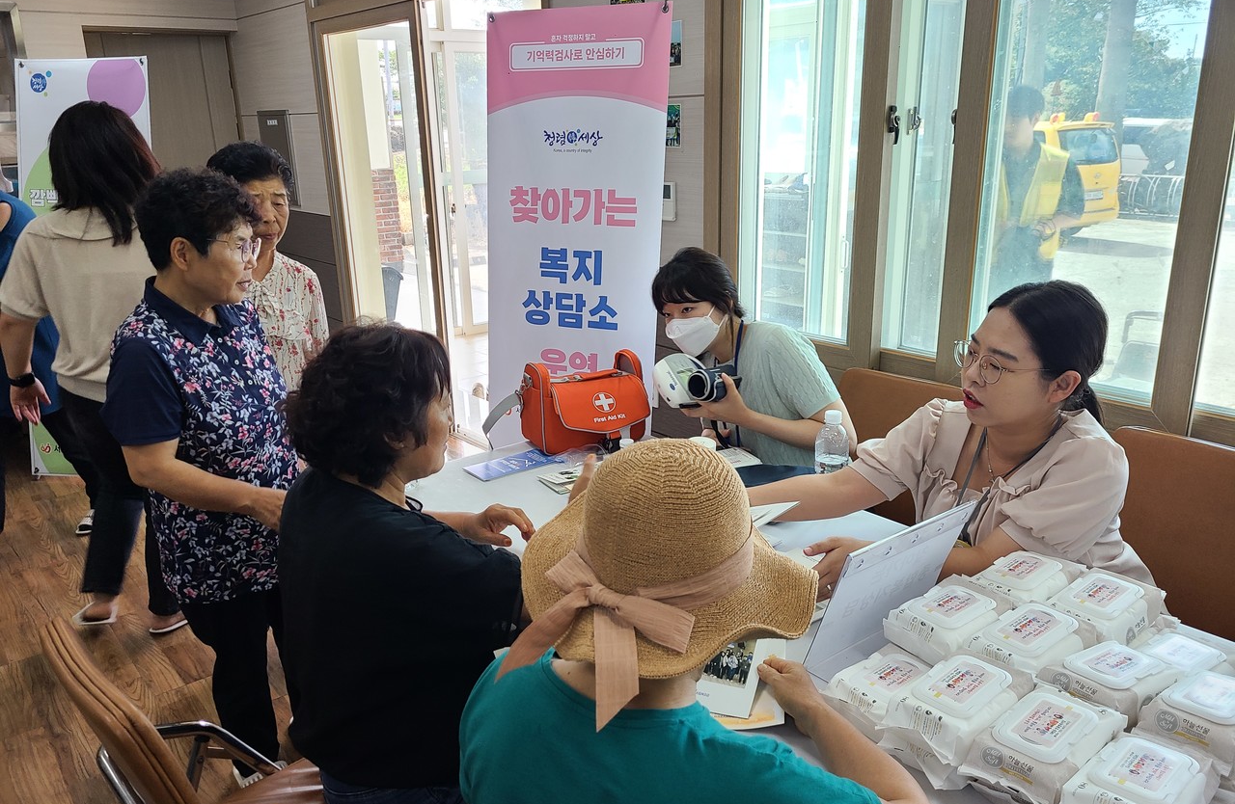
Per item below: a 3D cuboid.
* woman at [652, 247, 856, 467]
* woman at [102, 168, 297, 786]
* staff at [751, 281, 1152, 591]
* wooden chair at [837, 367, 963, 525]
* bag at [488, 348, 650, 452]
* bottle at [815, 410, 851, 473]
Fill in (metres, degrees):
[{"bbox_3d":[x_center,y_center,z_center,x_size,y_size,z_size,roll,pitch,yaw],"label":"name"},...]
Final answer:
[{"bbox_3d":[0.371,0.198,2.348,0.520,1.200,0.560,9,21,31],"label":"woman"},{"bbox_3d":[-0.857,0.222,2.030,0.400,1.455,0.480,3,19,14],"label":"woman"},{"bbox_3d":[0.651,0.360,1.790,0.620,1.240,0.620,13,23,38],"label":"staff"},{"bbox_3d":[0.567,0.443,2.091,0.580,0.890,0.540,-18,24,-41],"label":"wooden chair"},{"bbox_3d":[-0.107,-0.023,2.270,0.310,0.250,0.170,-8,19,-18],"label":"bag"},{"bbox_3d":[0.429,0.113,1.862,0.066,0.210,0.066,-2,18,1],"label":"bottle"}]

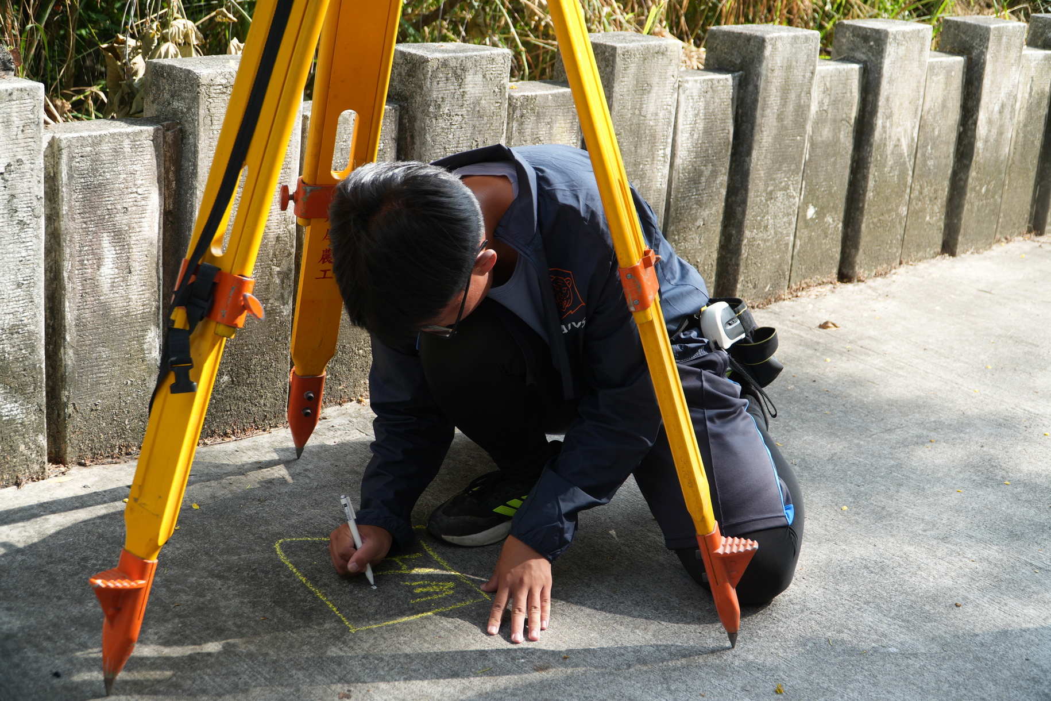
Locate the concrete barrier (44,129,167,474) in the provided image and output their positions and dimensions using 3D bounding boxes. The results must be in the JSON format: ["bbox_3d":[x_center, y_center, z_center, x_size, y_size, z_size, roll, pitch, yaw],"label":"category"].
[{"bbox_3d":[-0.720,-0.091,2.308,0.098,0.555,0.202,22,24,38],"label":"concrete barrier"}]

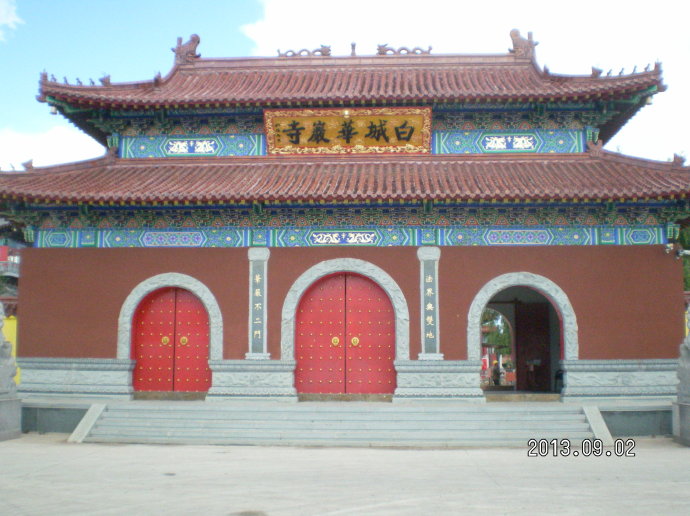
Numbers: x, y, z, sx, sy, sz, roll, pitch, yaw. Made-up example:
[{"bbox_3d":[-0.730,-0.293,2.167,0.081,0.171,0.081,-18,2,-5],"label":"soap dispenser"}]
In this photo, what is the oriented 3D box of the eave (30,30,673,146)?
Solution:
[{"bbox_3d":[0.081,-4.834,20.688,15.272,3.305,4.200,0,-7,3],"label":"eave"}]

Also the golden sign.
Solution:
[{"bbox_3d":[0.069,-3.269,19.445,4.243,1.199,0.150,0,18,3],"label":"golden sign"}]

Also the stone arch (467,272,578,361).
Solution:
[{"bbox_3d":[4.044,1.337,17.320,2.510,1.998,0.220,0,-7,3],"label":"stone arch"}]

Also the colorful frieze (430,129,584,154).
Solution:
[{"bbox_3d":[4.218,-2.997,19.643,3.888,0.690,0.200,0,-7,3],"label":"colorful frieze"}]

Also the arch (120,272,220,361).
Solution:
[{"bbox_3d":[-4.072,1.368,17.722,2.499,2.045,0.220,0,-7,3],"label":"arch"}]

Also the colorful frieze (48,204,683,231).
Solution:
[{"bbox_3d":[-0.015,-0.884,17.521,14.580,0.554,0.600,0,-7,3],"label":"colorful frieze"}]

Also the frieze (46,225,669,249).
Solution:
[{"bbox_3d":[-0.020,-0.464,17.826,14.798,0.520,0.250,0,-7,3],"label":"frieze"}]

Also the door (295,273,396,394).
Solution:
[{"bbox_3d":[0.005,1.764,17.932,2.424,2.892,0.120,0,-7,3],"label":"door"}]

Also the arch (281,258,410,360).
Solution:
[{"bbox_3d":[0.005,1.190,17.541,2.987,2.348,0.220,0,-7,3],"label":"arch"}]

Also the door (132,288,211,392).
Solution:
[{"bbox_3d":[-4.139,1.953,18.115,1.933,2.491,0.120,0,-7,3],"label":"door"}]

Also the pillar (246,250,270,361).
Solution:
[{"bbox_3d":[-1.993,1.057,17.576,0.535,2.622,0.200,0,-7,3],"label":"pillar"}]

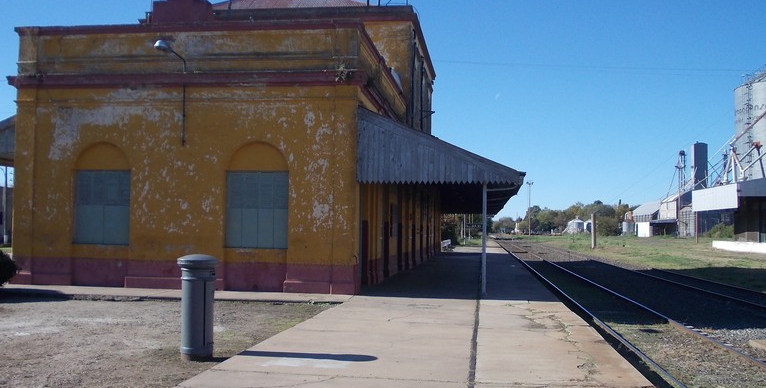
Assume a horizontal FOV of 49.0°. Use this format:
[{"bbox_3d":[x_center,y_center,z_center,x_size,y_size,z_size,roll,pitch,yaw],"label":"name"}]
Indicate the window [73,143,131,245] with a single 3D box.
[{"bbox_3d":[-7.107,-0.013,21.382,1.540,2.600,0.200,1,-2,8],"label":"window"}]

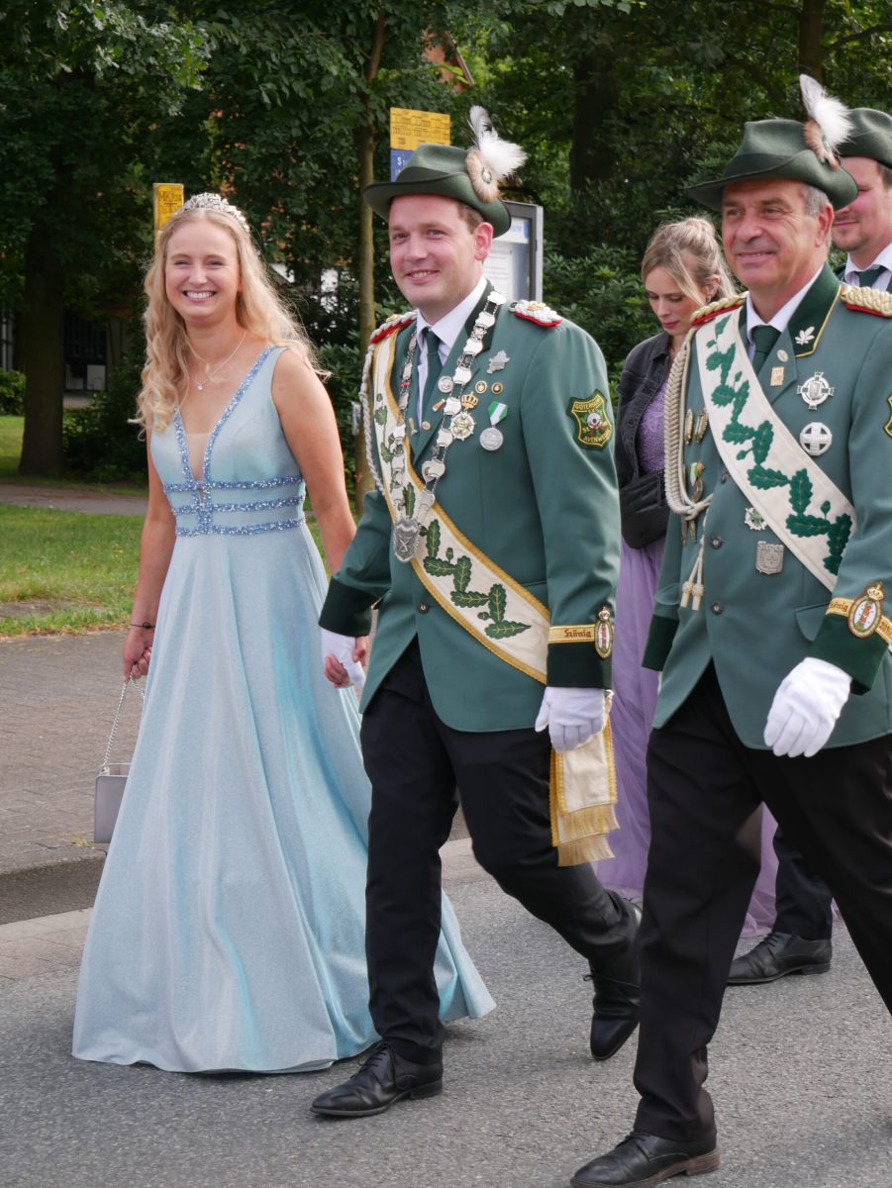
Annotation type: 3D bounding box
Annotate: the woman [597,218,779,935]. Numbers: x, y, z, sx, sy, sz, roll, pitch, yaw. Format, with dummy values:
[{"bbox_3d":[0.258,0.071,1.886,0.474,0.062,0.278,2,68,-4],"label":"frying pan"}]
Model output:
[{"bbox_3d":[0.650,-0.059,6.569,0.680,1.760,0.600,-6,9,-43],"label":"woman"}]

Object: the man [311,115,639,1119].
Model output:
[{"bbox_3d":[0.097,0.023,5.169,0.840,1.930,0.630,-6,9,-43],"label":"man"}]

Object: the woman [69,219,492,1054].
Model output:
[{"bbox_3d":[-0.380,0.063,5.506,0.880,1.770,0.720,-6,9,-43],"label":"woman"}]

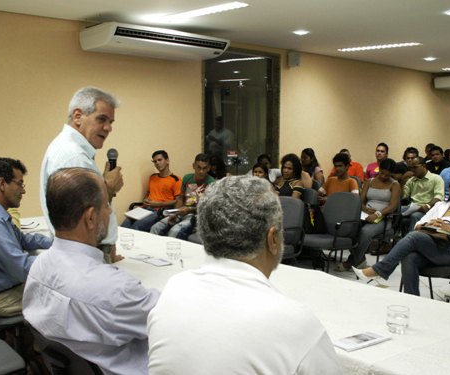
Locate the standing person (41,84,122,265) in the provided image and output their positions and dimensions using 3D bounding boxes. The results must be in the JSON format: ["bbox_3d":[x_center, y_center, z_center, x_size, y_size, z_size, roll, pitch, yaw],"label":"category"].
[{"bbox_3d":[-0.621,0.380,2.536,0.420,1.640,0.520,0,7,-5],"label":"standing person"}]

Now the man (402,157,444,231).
[{"bbox_3d":[2.075,0.179,6.338,0.780,1.180,0.540,-6,9,-42],"label":"man"}]

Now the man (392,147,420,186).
[{"bbox_3d":[2.298,0.064,7.270,0.520,1.200,0.780,5,8,37],"label":"man"}]

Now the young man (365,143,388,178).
[{"bbox_3d":[2.010,0.035,7.522,0.520,1.200,0.780,4,8,34],"label":"young man"}]

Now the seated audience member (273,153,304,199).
[{"bbox_3d":[0.540,0.250,5.690,0.780,1.180,0.500,-6,9,-45],"label":"seated audience member"}]

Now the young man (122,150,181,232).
[{"bbox_3d":[-0.794,0.216,5.796,0.780,1.220,0.520,-6,9,-42],"label":"young man"}]

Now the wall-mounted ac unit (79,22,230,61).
[{"bbox_3d":[-0.669,-1.518,5.958,1.520,0.210,0.630,-6,9,-44],"label":"wall-mounted ac unit"}]

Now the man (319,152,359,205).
[{"bbox_3d":[1.151,0.197,6.080,0.520,1.200,0.780,6,9,42],"label":"man"}]

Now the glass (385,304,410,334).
[{"bbox_3d":[0.610,0.463,1.985,0.081,0.085,0.081,0,6,0],"label":"glass"}]

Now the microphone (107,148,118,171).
[{"bbox_3d":[-0.479,-0.079,2.400,0.052,0.180,0.052,0,6,0],"label":"microphone"}]

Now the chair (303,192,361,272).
[{"bbox_3d":[0.930,0.467,5.293,0.580,0.840,0.530,-6,9,-44],"label":"chair"}]

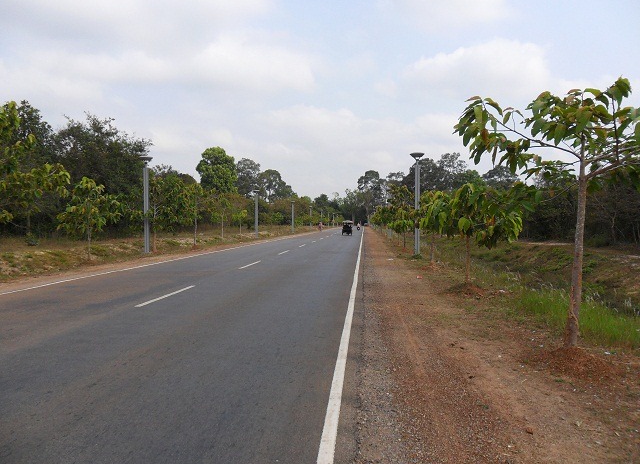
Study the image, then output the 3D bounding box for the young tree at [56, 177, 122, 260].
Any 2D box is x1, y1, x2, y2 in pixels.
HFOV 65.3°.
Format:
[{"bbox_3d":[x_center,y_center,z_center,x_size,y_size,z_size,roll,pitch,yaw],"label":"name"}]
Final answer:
[{"bbox_3d":[-10.198,-0.628,21.966,2.800,3.630,2.700,0,1,5],"label":"young tree"}]

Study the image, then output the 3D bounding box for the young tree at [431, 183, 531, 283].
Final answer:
[{"bbox_3d":[4.389,0.034,13.400,2.300,2.698,2.200,0,1,0],"label":"young tree"}]

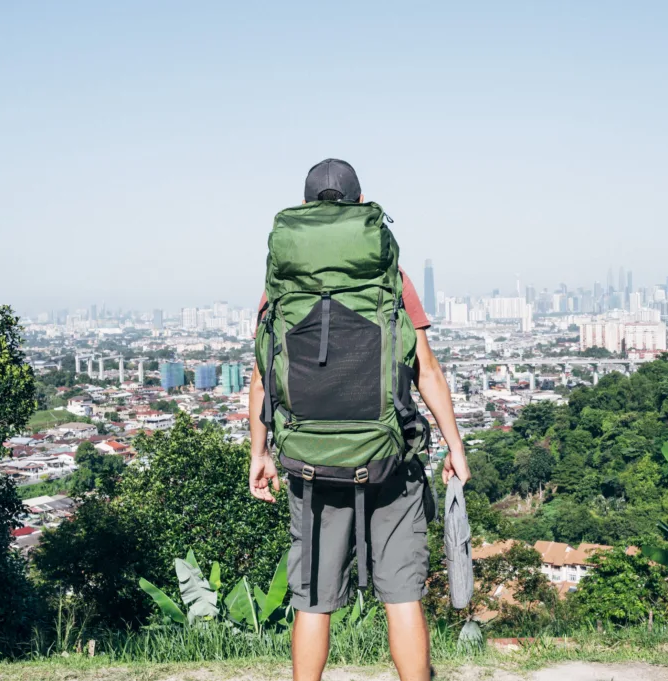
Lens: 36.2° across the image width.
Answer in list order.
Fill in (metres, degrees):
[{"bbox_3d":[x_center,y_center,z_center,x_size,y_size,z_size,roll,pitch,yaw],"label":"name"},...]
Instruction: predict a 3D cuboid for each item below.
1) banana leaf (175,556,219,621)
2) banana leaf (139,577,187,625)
[{"bbox_3d":[-0.712,1.282,5.300,0.200,0.329,0.120,-19,-3,-5],"label":"banana leaf"},{"bbox_3d":[-0.886,1.347,5.300,0.090,0.297,0.140,-46,0,-23],"label":"banana leaf"}]

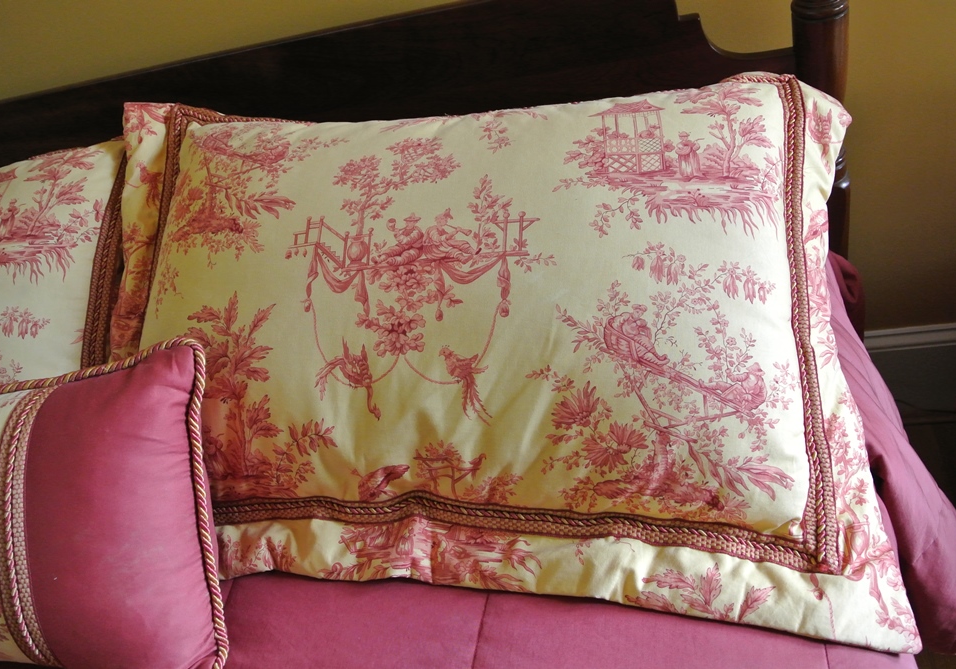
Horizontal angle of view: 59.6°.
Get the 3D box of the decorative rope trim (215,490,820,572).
[{"bbox_3d":[-0.014,0.185,0.805,0.650,0.050,0.035,1,3,12],"label":"decorative rope trim"}]

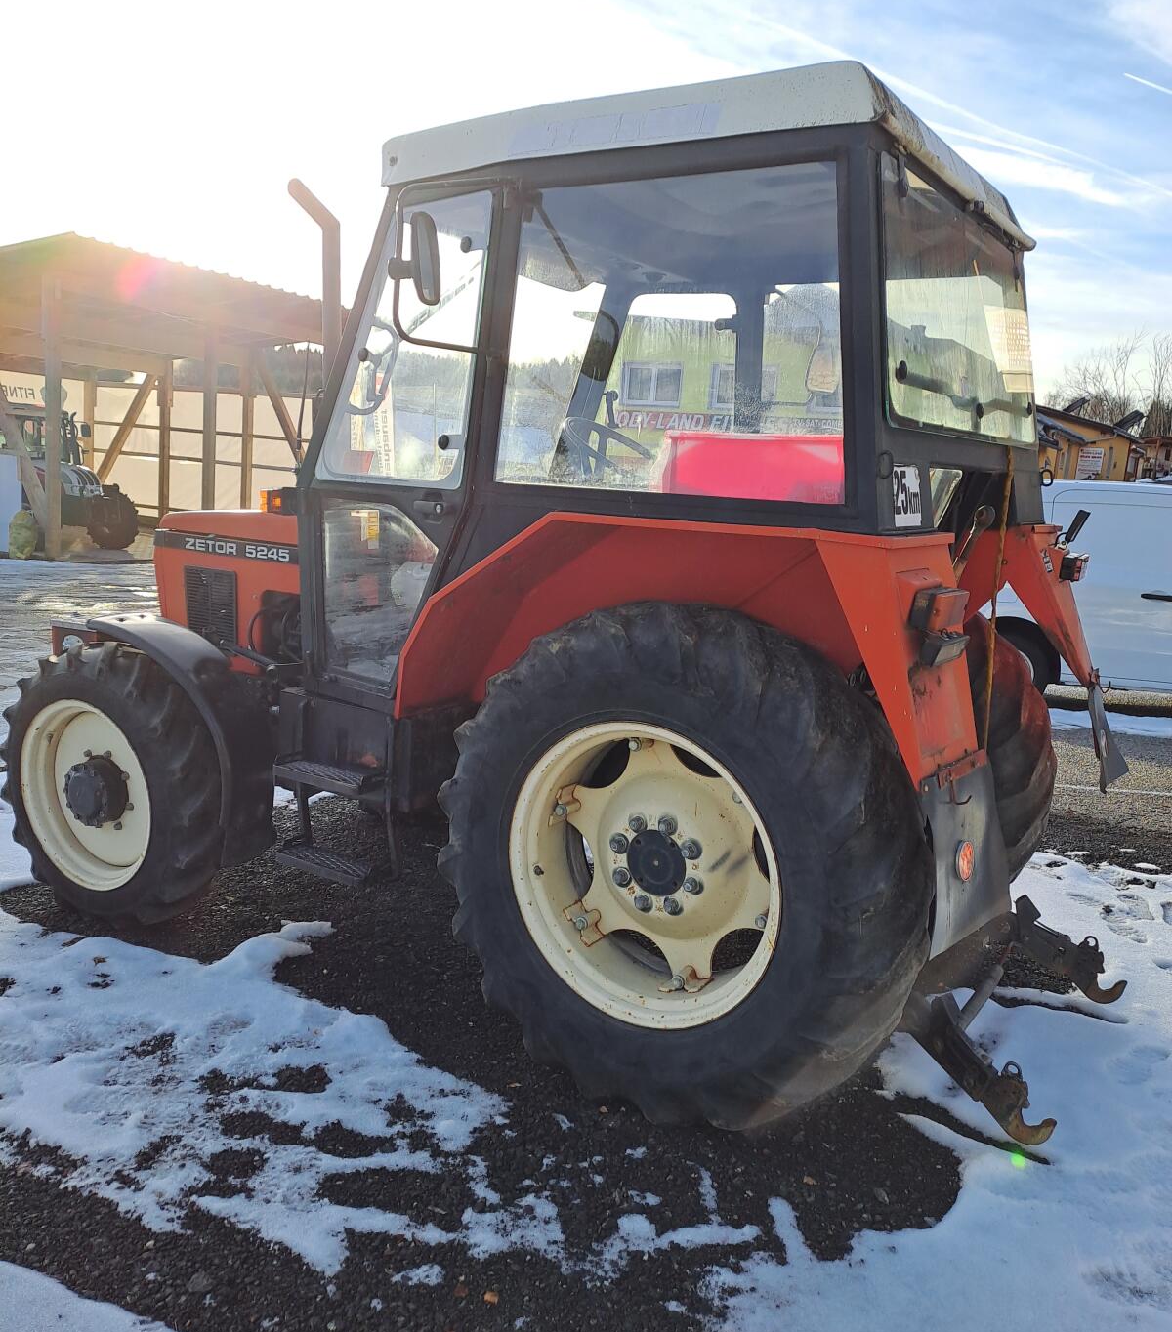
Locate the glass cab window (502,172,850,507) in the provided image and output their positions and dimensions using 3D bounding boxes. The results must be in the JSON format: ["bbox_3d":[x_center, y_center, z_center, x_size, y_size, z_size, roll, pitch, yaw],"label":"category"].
[{"bbox_3d":[0.206,-0.780,2.651,0.954,0.747,0.040,10,5,33],"label":"glass cab window"}]

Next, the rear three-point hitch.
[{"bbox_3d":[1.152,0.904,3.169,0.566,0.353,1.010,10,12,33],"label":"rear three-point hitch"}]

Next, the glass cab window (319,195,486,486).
[{"bbox_3d":[-0.531,-0.906,3.195,0.616,0.783,0.040,11,6,42],"label":"glass cab window"}]

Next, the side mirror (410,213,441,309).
[{"bbox_3d":[-0.408,-1.052,2.935,0.056,0.237,0.141,-3,9,11],"label":"side mirror"}]

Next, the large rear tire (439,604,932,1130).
[{"bbox_3d":[0.206,0.506,2.918,1.333,1.323,0.374,10,12,33],"label":"large rear tire"}]

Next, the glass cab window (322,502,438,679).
[{"bbox_3d":[-0.603,-0.219,3.297,0.525,0.515,0.040,12,12,41],"label":"glass cab window"}]

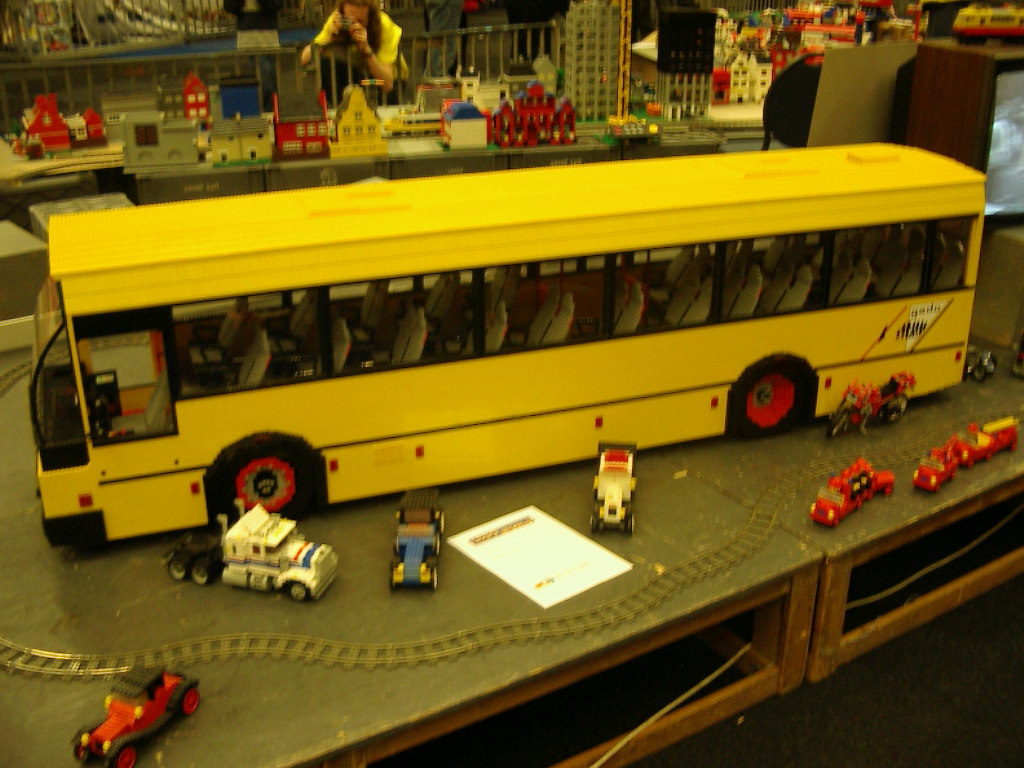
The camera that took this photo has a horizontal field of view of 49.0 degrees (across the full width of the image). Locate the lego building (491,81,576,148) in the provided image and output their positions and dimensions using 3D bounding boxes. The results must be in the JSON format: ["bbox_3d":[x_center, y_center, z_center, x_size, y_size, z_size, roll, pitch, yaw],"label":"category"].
[{"bbox_3d":[0.060,-0.859,3.552,0.250,0.198,0.130,-5,23,-10],"label":"lego building"}]

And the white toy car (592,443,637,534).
[{"bbox_3d":[0.203,0.207,2.213,0.084,0.117,0.168,2,23,6],"label":"white toy car"}]

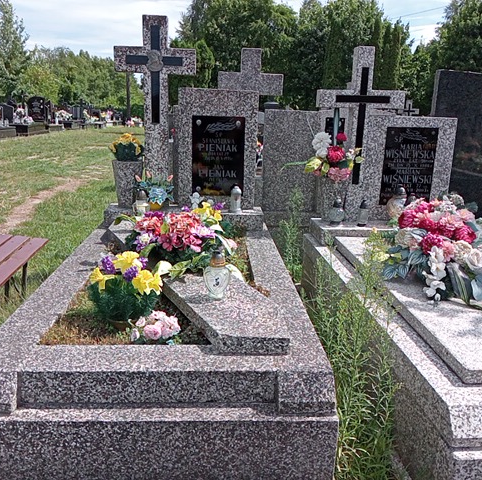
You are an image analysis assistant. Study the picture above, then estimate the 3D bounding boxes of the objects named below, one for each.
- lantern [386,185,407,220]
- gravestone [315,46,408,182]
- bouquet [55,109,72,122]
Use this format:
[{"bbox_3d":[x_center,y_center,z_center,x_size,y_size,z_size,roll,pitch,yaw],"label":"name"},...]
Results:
[{"bbox_3d":[1.061,-0.245,3.515,0.135,0.265,0.135,1,14,-4],"label":"lantern"},{"bbox_3d":[0.809,-0.722,3.604,0.585,1.150,0.110,1,14,-4],"label":"gravestone"},{"bbox_3d":[-7.721,-5.393,22.521,0.650,0.520,0.420,1,14,-3],"label":"bouquet"}]

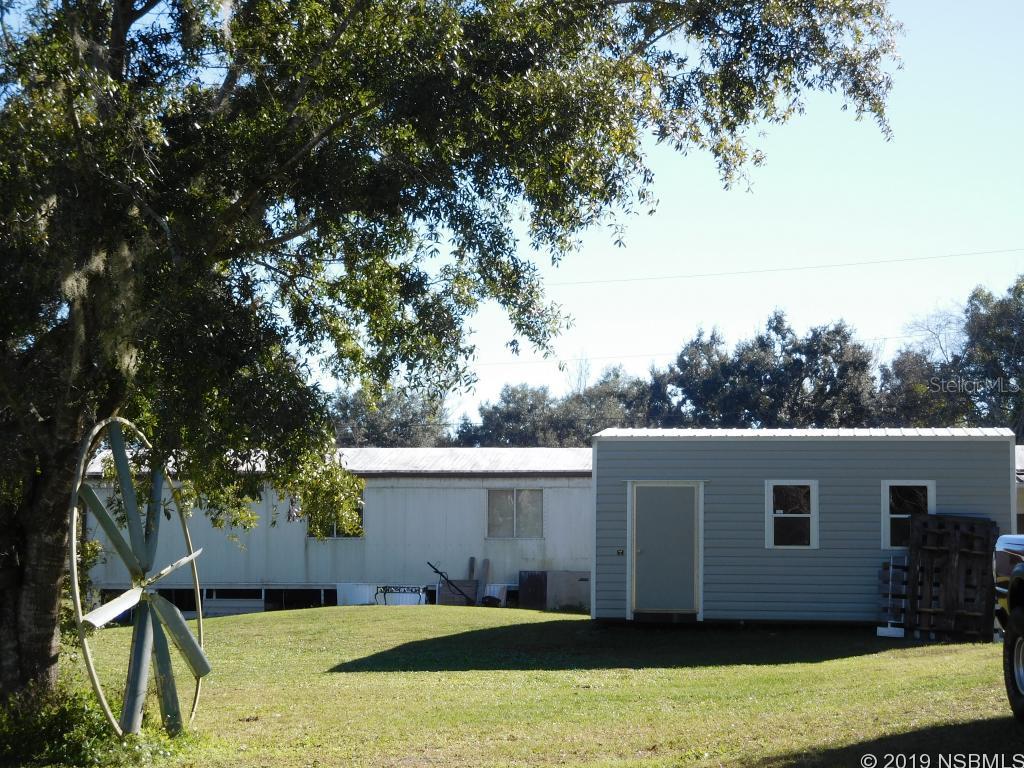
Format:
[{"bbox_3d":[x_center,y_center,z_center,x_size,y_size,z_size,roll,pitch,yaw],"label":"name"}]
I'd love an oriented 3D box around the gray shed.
[{"bbox_3d":[4.458,2.163,31.532,6.062,2.967,3.541,0,-6,10],"label":"gray shed"}]

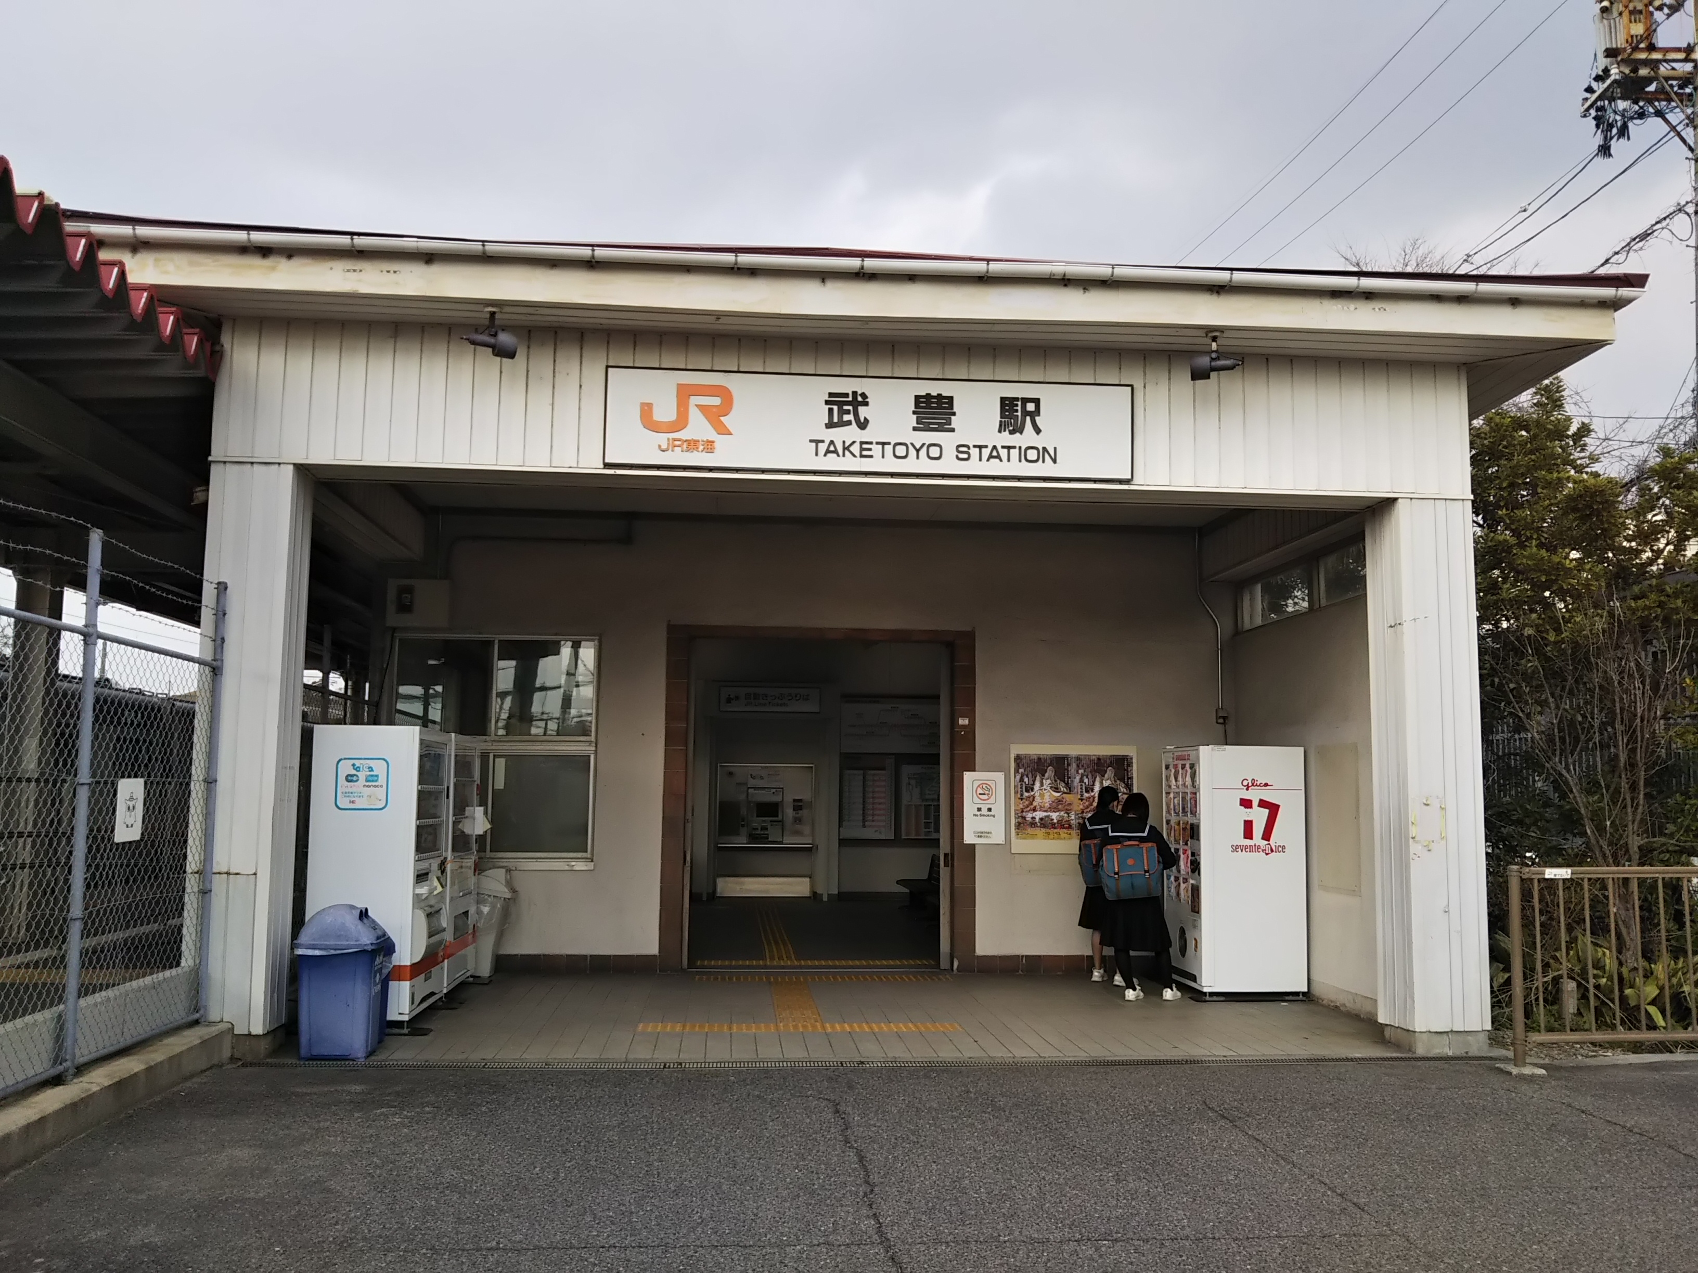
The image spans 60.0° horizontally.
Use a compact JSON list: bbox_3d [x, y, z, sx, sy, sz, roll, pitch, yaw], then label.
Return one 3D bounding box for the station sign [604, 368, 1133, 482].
[{"bbox_3d":[0.141,-1.254,8.764,3.145,0.576,0.090,1,-6,-5],"label":"station sign"}]

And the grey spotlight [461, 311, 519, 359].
[{"bbox_3d":[-2.043,-1.726,8.369,0.310,0.276,0.150,4,-7,-29],"label":"grey spotlight"}]

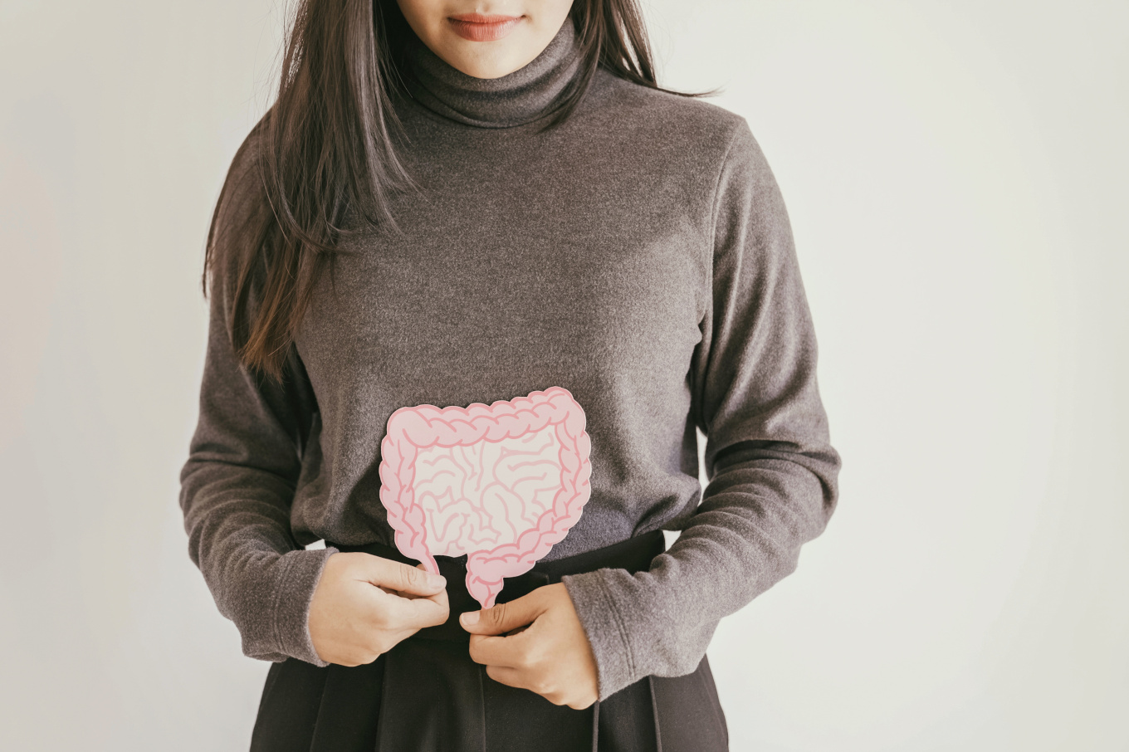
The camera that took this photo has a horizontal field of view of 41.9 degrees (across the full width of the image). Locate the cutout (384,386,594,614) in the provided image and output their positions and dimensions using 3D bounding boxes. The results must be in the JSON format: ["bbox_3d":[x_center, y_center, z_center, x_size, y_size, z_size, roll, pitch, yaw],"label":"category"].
[{"bbox_3d":[-0.056,0.088,1.040,0.150,0.160,0.004,2,-2,0],"label":"cutout"}]

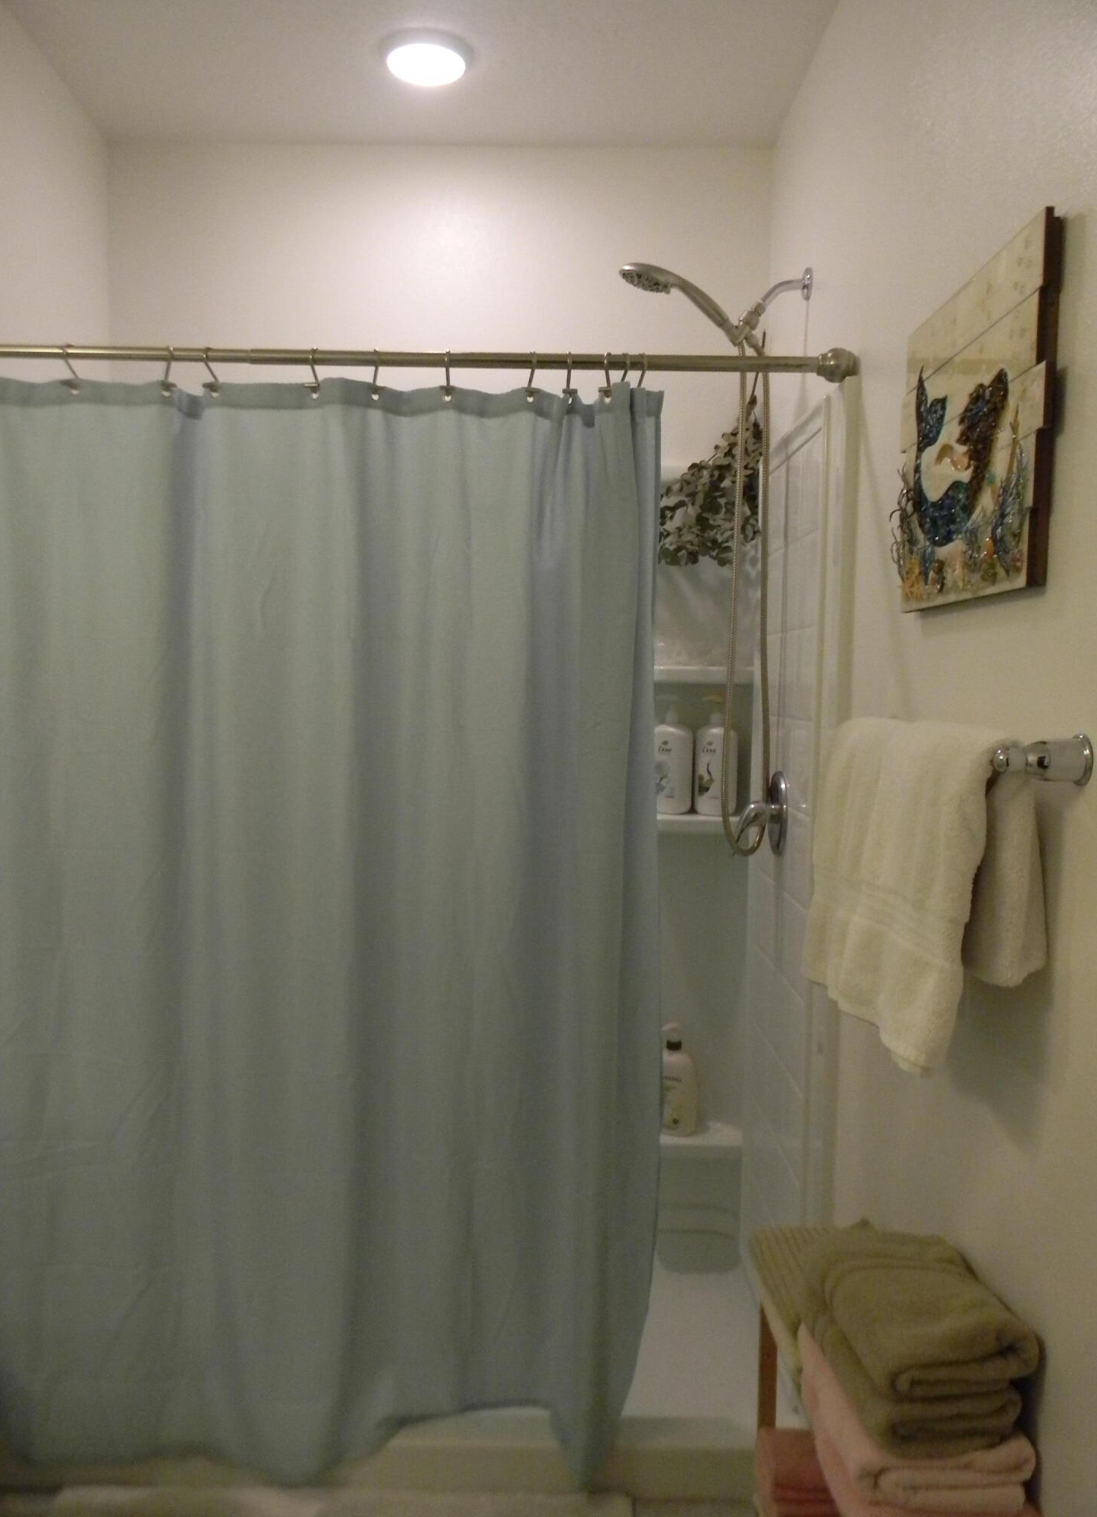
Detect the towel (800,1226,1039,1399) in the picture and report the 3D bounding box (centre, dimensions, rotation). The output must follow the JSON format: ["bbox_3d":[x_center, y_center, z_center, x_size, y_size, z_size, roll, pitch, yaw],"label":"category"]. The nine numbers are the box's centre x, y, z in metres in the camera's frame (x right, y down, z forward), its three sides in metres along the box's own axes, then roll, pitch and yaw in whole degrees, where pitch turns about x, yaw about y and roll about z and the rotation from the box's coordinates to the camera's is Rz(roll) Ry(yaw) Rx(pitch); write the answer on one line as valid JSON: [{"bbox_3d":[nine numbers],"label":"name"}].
[{"bbox_3d":[0.391,0.582,1.309,0.175,0.078,0.235,1,4,-1],"label":"towel"}]

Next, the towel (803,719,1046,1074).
[{"bbox_3d":[0.425,0.138,1.482,0.105,0.360,0.555,1,4,-1],"label":"towel"}]

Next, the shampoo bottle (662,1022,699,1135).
[{"bbox_3d":[0.298,0.745,2.871,0.103,0.258,0.066,3,4,24],"label":"shampoo bottle"}]

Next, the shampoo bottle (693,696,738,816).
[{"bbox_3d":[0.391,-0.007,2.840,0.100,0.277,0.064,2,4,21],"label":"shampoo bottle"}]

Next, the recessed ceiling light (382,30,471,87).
[{"bbox_3d":[-0.236,-1.350,2.374,0.178,0.032,0.178,1,4,-1],"label":"recessed ceiling light"}]

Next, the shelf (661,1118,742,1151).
[{"bbox_3d":[0.329,0.890,2.870,0.225,0.034,0.115,1,4,-1],"label":"shelf"}]

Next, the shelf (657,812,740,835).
[{"bbox_3d":[0.332,0.149,2.824,0.235,0.034,0.115,1,4,-1],"label":"shelf"}]

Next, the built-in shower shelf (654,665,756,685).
[{"bbox_3d":[0.338,-0.192,2.803,0.240,0.035,0.115,1,4,-1],"label":"built-in shower shelf"}]

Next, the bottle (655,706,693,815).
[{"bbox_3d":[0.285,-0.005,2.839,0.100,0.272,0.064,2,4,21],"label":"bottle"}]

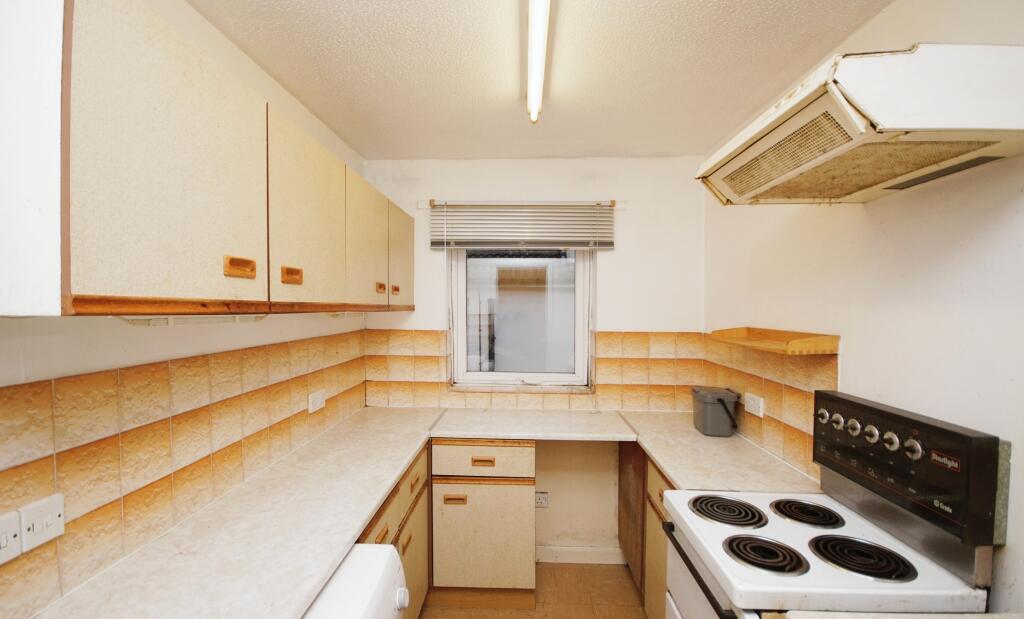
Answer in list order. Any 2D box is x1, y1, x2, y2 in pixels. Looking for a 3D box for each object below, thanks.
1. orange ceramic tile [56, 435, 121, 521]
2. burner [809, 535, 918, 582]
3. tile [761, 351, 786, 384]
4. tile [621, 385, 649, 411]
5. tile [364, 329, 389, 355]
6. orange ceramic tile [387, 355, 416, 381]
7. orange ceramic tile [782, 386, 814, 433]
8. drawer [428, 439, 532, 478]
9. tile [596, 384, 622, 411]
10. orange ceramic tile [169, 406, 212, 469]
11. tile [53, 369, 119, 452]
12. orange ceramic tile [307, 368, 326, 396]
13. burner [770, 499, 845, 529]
[{"bbox_3d":[-0.969,0.383,0.979,0.010,0.154,0.143,0,1,3],"label":"orange ceramic tile"},{"bbox_3d":[0.834,0.594,1.024,0.197,0.025,0.197,0,1,2],"label":"burner"},{"bbox_3d":[1.090,0.223,1.765,0.010,0.151,0.149,0,1,3],"label":"tile"},{"bbox_3d":[0.715,0.509,2.466,0.150,0.148,0.010,0,1,2],"label":"tile"},{"bbox_3d":[-0.803,0.198,2.552,0.138,0.152,0.010,0,1,3],"label":"tile"},{"bbox_3d":[-0.650,0.350,2.513,0.150,0.150,0.010,0,0,2],"label":"orange ceramic tile"},{"bbox_3d":[1.085,0.377,1.620,0.010,0.151,0.149,0,1,3],"label":"orange ceramic tile"},{"bbox_3d":[-0.127,0.720,2.280,0.502,0.183,0.410,0,1,3],"label":"drawer"},{"bbox_3d":[0.563,0.511,2.482,0.150,0.150,0.010,0,1,2],"label":"tile"},{"bbox_3d":[-0.925,0.366,1.227,0.010,0.150,0.145,0,1,3],"label":"orange ceramic tile"},{"bbox_3d":[-0.933,0.217,0.939,0.010,0.150,0.145,0,1,2],"label":"tile"},{"bbox_3d":[-0.892,0.356,1.935,0.010,0.150,0.145,0,1,3],"label":"orange ceramic tile"},{"bbox_3d":[0.861,0.596,1.248,0.177,0.022,0.177,0,1,3],"label":"burner"}]

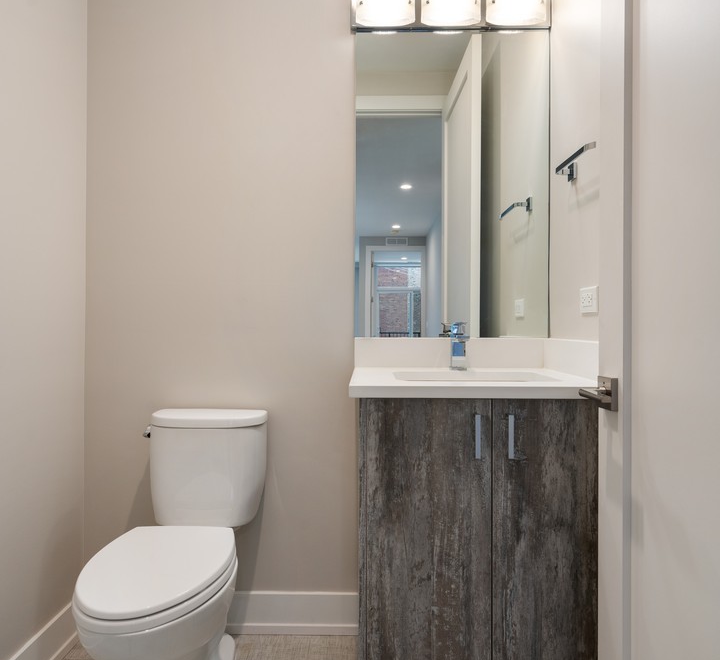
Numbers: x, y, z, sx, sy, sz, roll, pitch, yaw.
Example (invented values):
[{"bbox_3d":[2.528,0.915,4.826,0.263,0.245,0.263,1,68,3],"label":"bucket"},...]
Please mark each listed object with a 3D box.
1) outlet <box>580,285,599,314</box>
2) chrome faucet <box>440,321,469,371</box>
[{"bbox_3d":[0.635,-0.082,1.491,0.009,0.070,0.114,0,1,1],"label":"outlet"},{"bbox_3d":[0.321,0.051,1.721,0.050,0.153,0.150,0,1,1],"label":"chrome faucet"}]

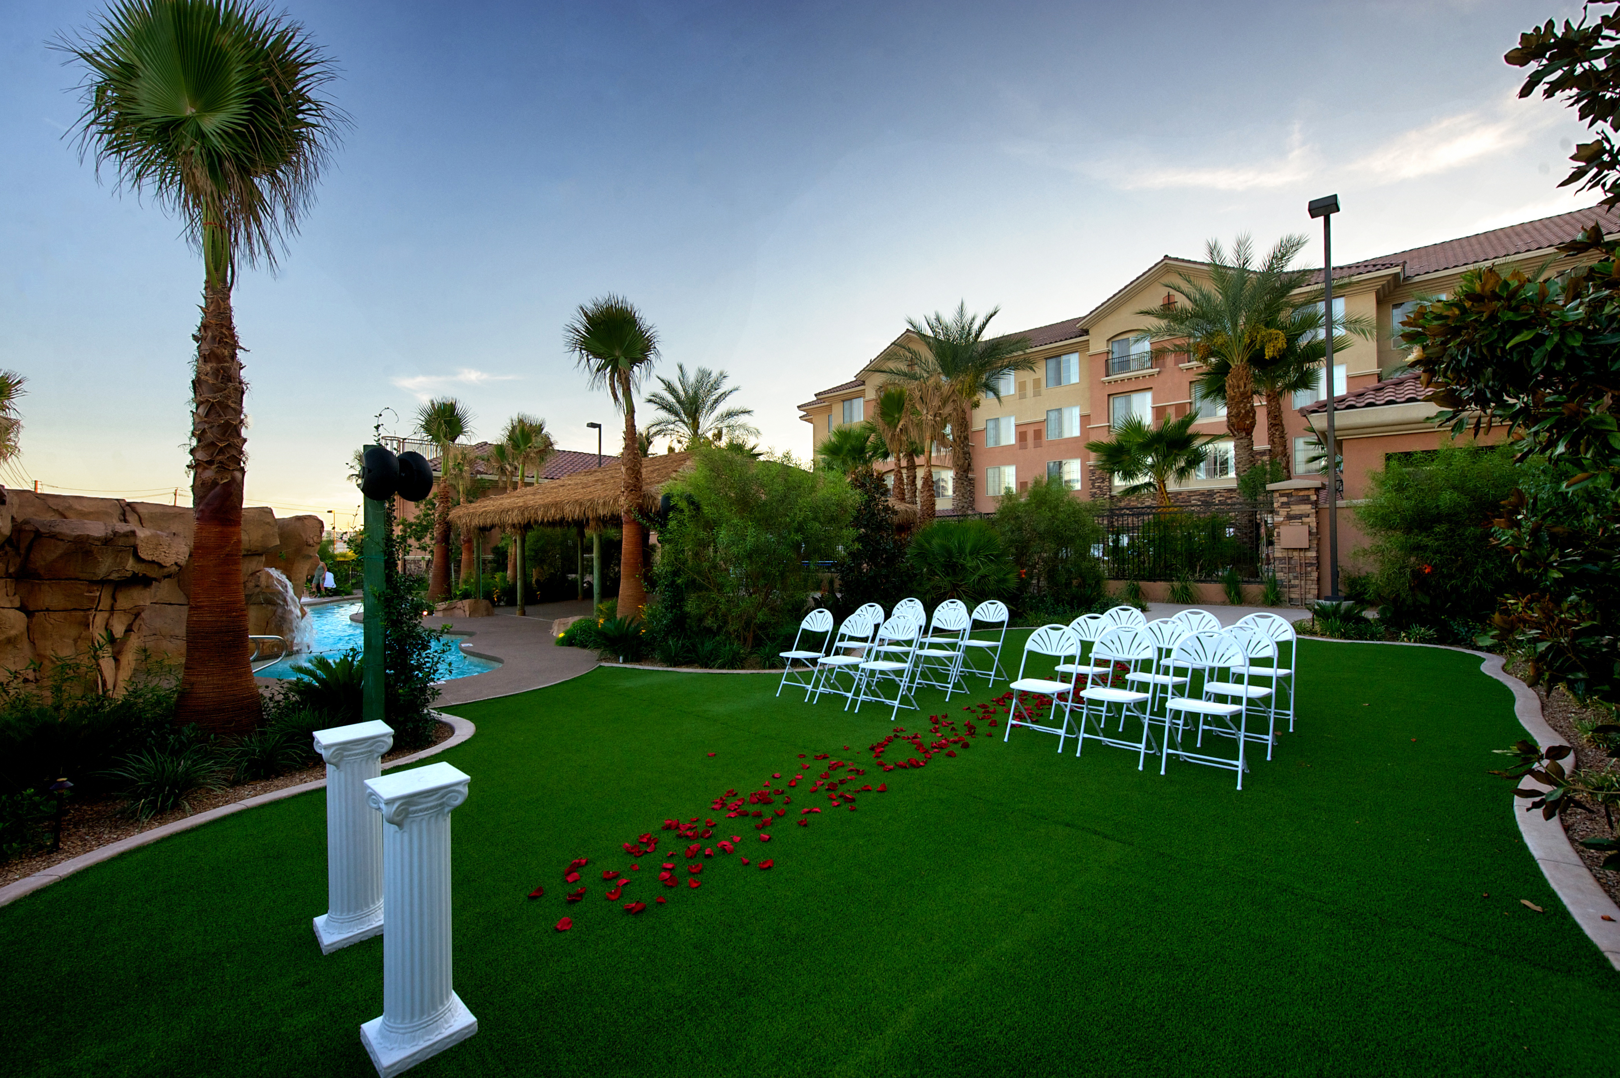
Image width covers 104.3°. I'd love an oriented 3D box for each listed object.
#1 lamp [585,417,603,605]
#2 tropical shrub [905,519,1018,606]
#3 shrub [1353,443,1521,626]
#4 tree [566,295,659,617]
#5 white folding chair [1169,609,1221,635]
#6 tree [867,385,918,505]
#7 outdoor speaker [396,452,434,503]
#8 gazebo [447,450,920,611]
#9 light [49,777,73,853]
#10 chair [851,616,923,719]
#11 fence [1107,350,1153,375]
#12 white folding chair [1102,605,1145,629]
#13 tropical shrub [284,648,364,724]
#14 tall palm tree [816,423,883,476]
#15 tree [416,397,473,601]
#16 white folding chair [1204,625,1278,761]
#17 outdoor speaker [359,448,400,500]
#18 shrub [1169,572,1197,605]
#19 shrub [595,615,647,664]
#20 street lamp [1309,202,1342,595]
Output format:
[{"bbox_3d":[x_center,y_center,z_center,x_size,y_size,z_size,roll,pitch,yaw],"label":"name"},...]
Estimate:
[{"bbox_3d":[-8.437,-1.302,24.768,0.400,6.597,0.600,-1,-1,41],"label":"lamp"},{"bbox_3d":[3.227,0.596,13.397,2.300,1.950,2.200,-1,0,14],"label":"tropical shrub"},{"bbox_3d":[11.577,-0.149,11.601,2.400,3.200,2.200,-1,0,43],"label":"shrub"},{"bbox_3d":[-3.324,-1.212,10.600,1.520,5.779,1.520,0,-1,0],"label":"tree"},{"bbox_3d":[3.426,1.107,5.690,0.490,0.877,0.450,0,-1,-44],"label":"white folding chair"},{"bbox_3d":[2.826,-1.772,21.010,1.800,6.780,1.800,-1,0,8],"label":"tree"},{"bbox_3d":[-3.079,-0.478,4.900,0.310,0.390,0.360,0,-1,-37],"label":"outdoor speaker"},{"bbox_3d":[-3.747,-0.133,14.899,9.900,3.800,5.900,-1,-1,41],"label":"gazebo"},{"bbox_3d":[-3.618,1.318,3.038,0.090,0.370,0.090,0,-1,0],"label":"light"},{"bbox_3d":[0.713,1.123,5.669,0.455,0.860,0.500,-2,-2,44],"label":"chair"},{"bbox_3d":[16.259,-8.794,32.014,2.150,0.930,0.400,-1,-1,41],"label":"fence"},{"bbox_3d":[2.868,1.095,5.868,0.455,0.880,0.450,-1,0,44],"label":"white folding chair"},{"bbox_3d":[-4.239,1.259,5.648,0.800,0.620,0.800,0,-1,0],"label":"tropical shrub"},{"bbox_3d":[1.544,-1.254,23.938,2.500,6.319,2.500,0,-1,0],"label":"tall palm tree"},{"bbox_3d":[-10.476,-1.067,18.000,1.600,6.000,1.600,-1,-1,0],"label":"tree"},{"bbox_3d":[3.191,1.100,4.684,0.450,0.877,0.490,-1,-1,45],"label":"white folding chair"},{"bbox_3d":[-3.349,-0.502,4.900,0.310,0.420,0.410,-1,0,12],"label":"outdoor speaker"},{"bbox_3d":[8.408,1.127,14.200,0.600,0.740,0.580,-1,-1,0],"label":"shrub"},{"bbox_3d":[-2.683,1.334,9.047,0.820,0.620,0.820,0,-1,0],"label":"shrub"},{"bbox_3d":[11.492,-3.084,13.914,0.520,8.950,0.620,-1,-1,41],"label":"street lamp"}]

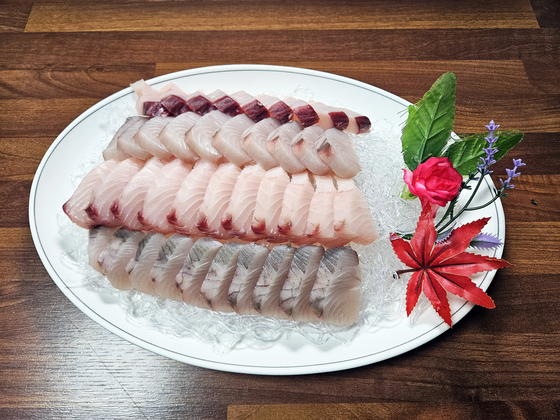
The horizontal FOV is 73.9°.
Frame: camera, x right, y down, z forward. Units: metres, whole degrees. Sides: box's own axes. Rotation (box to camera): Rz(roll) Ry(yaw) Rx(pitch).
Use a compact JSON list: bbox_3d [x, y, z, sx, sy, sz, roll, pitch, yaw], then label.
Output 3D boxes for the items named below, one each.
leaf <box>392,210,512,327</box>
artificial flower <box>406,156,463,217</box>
[{"bbox_3d":[0.126,0.038,0.271,0.089,0.018,0.092,-1,67,0],"label":"leaf"},{"bbox_3d":[0.115,-0.018,0.278,0.042,0.034,0.043,-4,81,5],"label":"artificial flower"}]

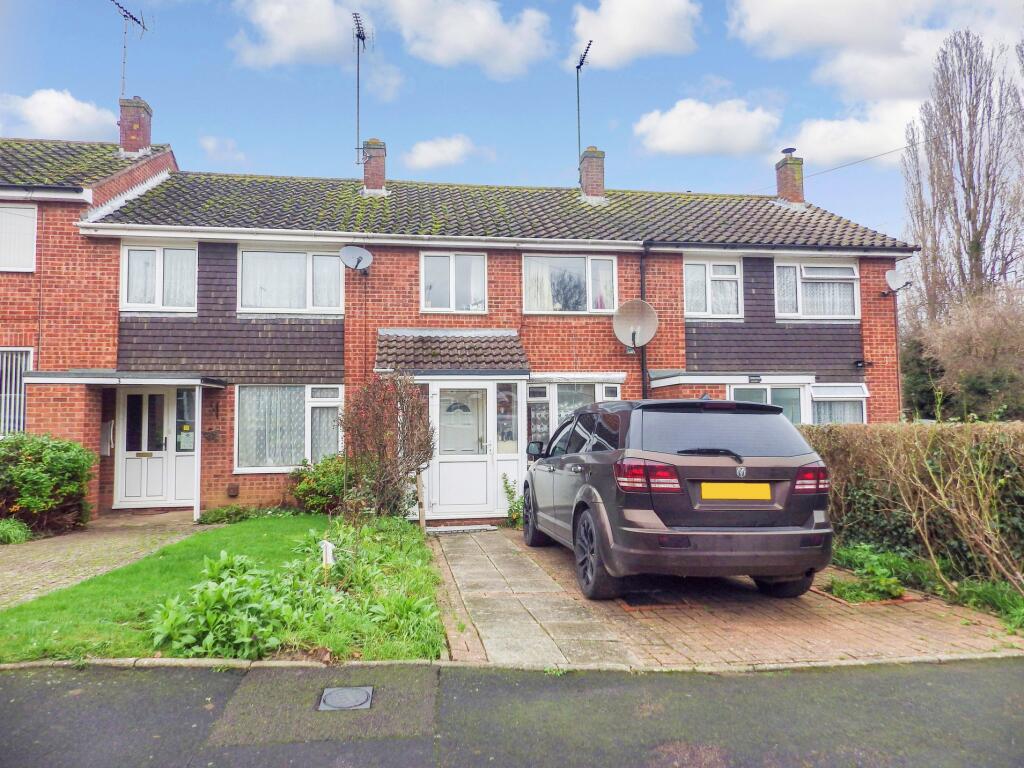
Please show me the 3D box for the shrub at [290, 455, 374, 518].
[{"bbox_3d":[-2.908,1.620,10.615,1.270,0.970,1.150,0,-3,-8],"label":"shrub"}]

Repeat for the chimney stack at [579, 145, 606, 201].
[{"bbox_3d":[1.845,-4.841,15.001,0.480,1.263,0.480,0,-3,-8],"label":"chimney stack"}]

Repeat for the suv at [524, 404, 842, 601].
[{"bbox_3d":[1.335,1.060,6.910,1.920,1.710,4.860,1,-5,-8],"label":"suv"}]

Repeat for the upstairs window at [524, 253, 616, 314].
[{"bbox_3d":[1.096,-1.873,12.187,1.810,1.090,0.100,0,-3,-8],"label":"upstairs window"}]

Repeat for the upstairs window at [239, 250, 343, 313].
[{"bbox_3d":[-3.872,-1.804,11.432,1.800,1.120,0.100,0,-3,-8],"label":"upstairs window"}]

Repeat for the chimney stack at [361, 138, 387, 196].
[{"bbox_3d":[-3.003,-4.785,14.284,0.480,1.227,0.480,0,-3,-8],"label":"chimney stack"}]

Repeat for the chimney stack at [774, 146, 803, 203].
[{"bbox_3d":[6.691,-4.989,15.722,0.480,1.389,0.480,0,-3,-8],"label":"chimney stack"}]

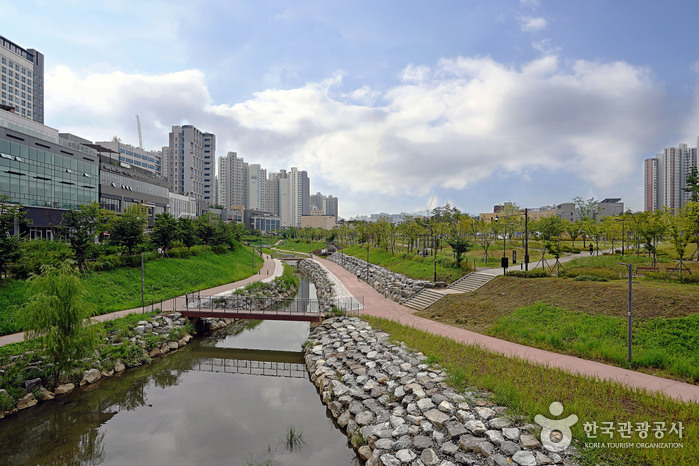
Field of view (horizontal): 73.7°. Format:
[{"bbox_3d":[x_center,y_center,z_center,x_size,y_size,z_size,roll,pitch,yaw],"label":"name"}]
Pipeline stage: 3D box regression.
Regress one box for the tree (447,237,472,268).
[{"bbox_3d":[12.160,2.160,51.500,2.900,3.600,2.900,0,0,0],"label":"tree"}]

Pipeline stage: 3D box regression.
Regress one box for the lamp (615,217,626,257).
[{"bbox_3d":[38.400,0.600,66.000,1.500,5.250,0.300,0,0,11],"label":"lamp"}]

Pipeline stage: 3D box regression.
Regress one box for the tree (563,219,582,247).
[{"bbox_3d":[47.900,0.020,100.000,4.100,6.300,4.100,0,0,0],"label":"tree"}]

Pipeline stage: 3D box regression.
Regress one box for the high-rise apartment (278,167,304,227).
[{"bbox_3d":[-74.700,-40.500,600.000,31.000,85.000,25.000,0,0,-12],"label":"high-rise apartment"}]

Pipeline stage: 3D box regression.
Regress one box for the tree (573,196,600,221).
[{"bbox_3d":[51.000,-2.300,101.000,6.000,10.900,6.000,0,0,0],"label":"tree"}]

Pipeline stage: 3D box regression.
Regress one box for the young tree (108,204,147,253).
[{"bbox_3d":[-26.500,0.050,55.800,4.500,6.800,4.500,0,0,0],"label":"young tree"}]

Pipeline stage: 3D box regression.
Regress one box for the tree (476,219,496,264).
[{"bbox_3d":[16.320,1.070,55.500,2.700,5.500,2.700,0,0,0],"label":"tree"}]

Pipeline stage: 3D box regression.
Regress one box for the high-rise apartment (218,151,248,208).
[{"bbox_3d":[-113.500,-38.400,456.000,27.000,80.000,17.000,0,0,-26],"label":"high-rise apartment"}]

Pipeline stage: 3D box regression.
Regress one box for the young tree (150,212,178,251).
[{"bbox_3d":[-26.800,0.330,67.400,4.000,6.400,4.000,0,0,0],"label":"young tree"}]

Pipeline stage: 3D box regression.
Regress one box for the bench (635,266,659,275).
[{"bbox_3d":[26.170,3.330,41.000,1.750,0.450,0.450,0,0,30],"label":"bench"}]

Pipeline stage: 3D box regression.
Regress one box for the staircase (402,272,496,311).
[{"bbox_3d":[8.870,5.160,41.700,7.200,2.800,3.700,0,0,-17],"label":"staircase"}]

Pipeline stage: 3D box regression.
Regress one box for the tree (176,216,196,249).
[{"bbox_3d":[-24.140,0.150,69.000,3.200,5.200,3.200,0,0,0],"label":"tree"}]

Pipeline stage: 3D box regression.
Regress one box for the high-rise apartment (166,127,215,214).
[{"bbox_3d":[-78.000,-24.000,234.000,18.000,54.500,22.000,0,0,-2],"label":"high-rise apartment"}]

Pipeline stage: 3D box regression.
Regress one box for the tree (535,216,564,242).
[{"bbox_3d":[38.720,-0.390,90.000,5.400,6.100,5.400,0,0,0],"label":"tree"}]

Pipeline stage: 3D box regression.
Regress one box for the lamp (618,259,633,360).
[{"bbox_3d":[13.770,4.000,23.100,0.850,5.000,0.200,0,0,-33],"label":"lamp"}]

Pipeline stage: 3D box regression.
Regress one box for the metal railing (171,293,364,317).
[{"bbox_3d":[-6.900,6.100,39.500,16.400,1.150,2.200,0,0,12],"label":"metal railing"}]

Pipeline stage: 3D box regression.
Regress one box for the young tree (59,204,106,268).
[{"bbox_3d":[-25.700,0.360,44.900,4.300,6.600,4.300,0,0,0],"label":"young tree"}]

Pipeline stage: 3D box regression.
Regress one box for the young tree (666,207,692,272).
[{"bbox_3d":[27.970,0.640,39.500,2.400,5.700,2.400,0,0,0],"label":"young tree"}]

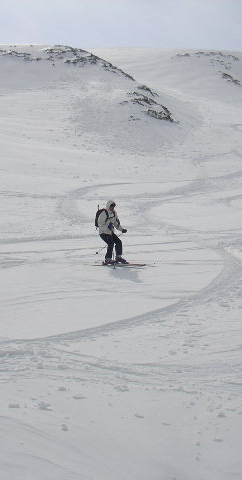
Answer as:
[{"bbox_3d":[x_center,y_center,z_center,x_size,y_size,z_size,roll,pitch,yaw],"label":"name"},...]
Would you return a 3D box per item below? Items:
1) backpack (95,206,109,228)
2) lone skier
[{"bbox_3d":[-0.487,-0.585,18.020,0.240,0.520,0.320,18,12,35],"label":"backpack"},{"bbox_3d":[-0.222,-0.191,17.900,0.660,1.670,0.600,2,3,37],"label":"lone skier"}]

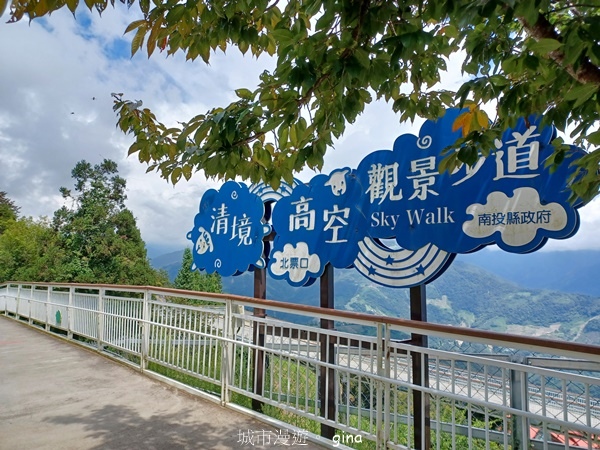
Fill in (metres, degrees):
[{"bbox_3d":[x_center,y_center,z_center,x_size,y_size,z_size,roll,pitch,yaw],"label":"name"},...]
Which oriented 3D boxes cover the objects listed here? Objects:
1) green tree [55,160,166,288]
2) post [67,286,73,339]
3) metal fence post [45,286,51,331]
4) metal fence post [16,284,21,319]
[{"bbox_3d":[-8.618,0.247,19.500,5.100,6.500,4.800,0,-6,0],"label":"green tree"},{"bbox_3d":[-4.841,1.841,9.118,0.100,1.100,0.090,5,-7,-41],"label":"post"},{"bbox_3d":[-6.204,2.034,10.663,0.100,1.100,0.090,5,-7,-41],"label":"metal fence post"},{"bbox_3d":[-8.934,2.440,13.741,0.100,1.100,0.090,5,-7,-41],"label":"metal fence post"}]

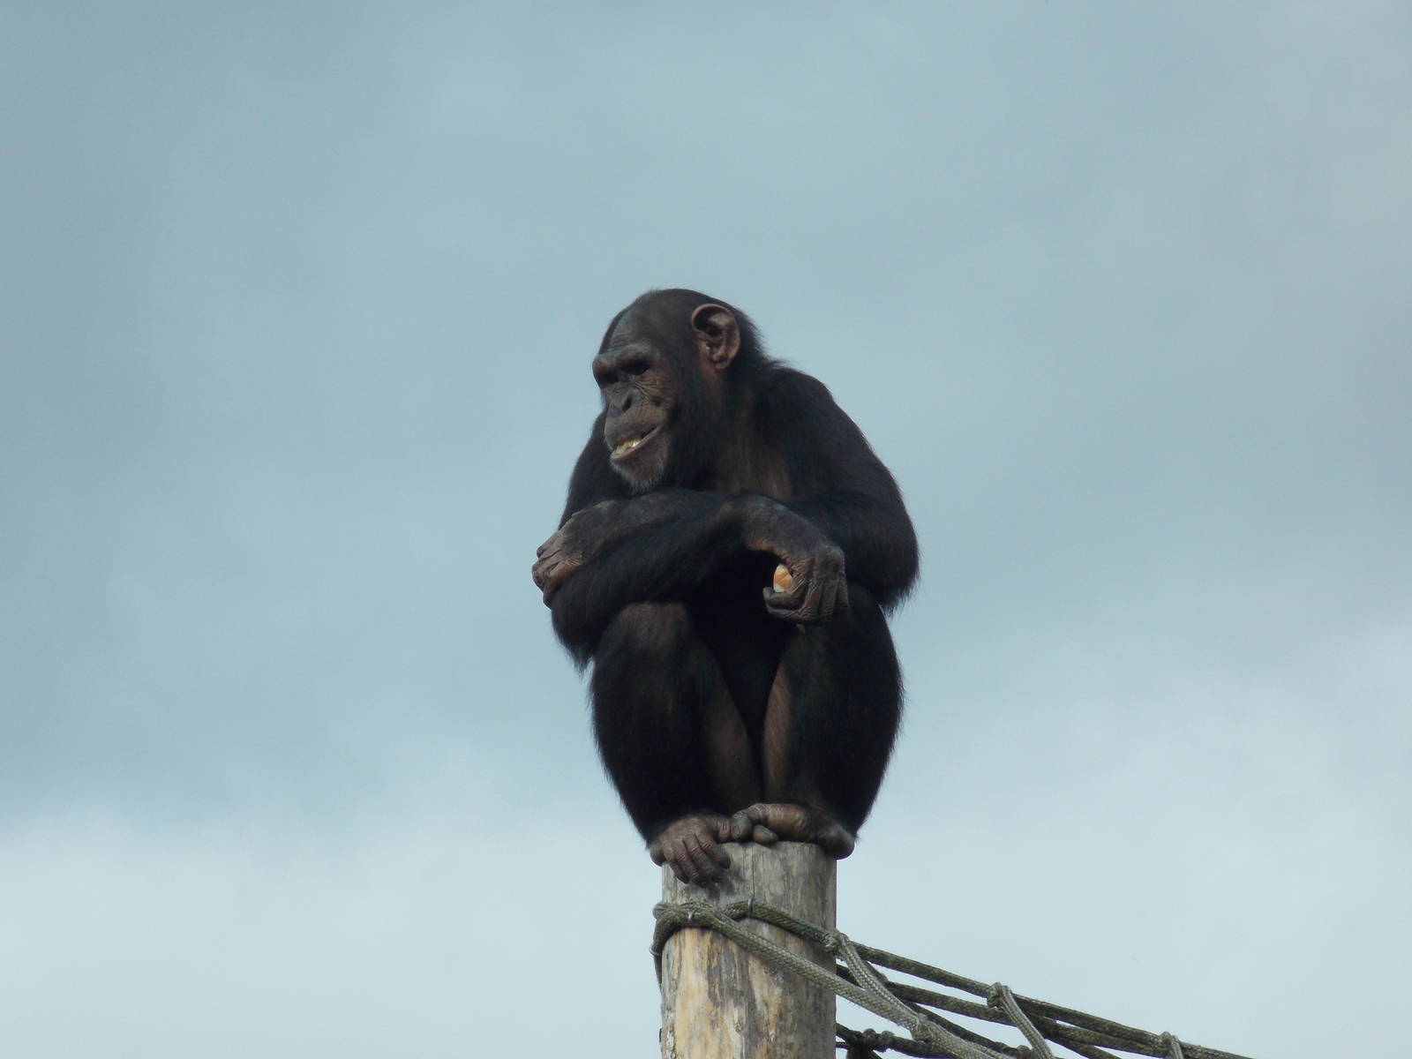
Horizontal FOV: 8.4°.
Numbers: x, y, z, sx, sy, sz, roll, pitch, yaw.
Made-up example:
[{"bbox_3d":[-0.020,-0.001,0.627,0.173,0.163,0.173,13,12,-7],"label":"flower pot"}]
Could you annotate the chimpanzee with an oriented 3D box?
[{"bbox_3d":[0.026,0.071,12.000,0.460,0.730,0.490,-4,-13,18],"label":"chimpanzee"}]

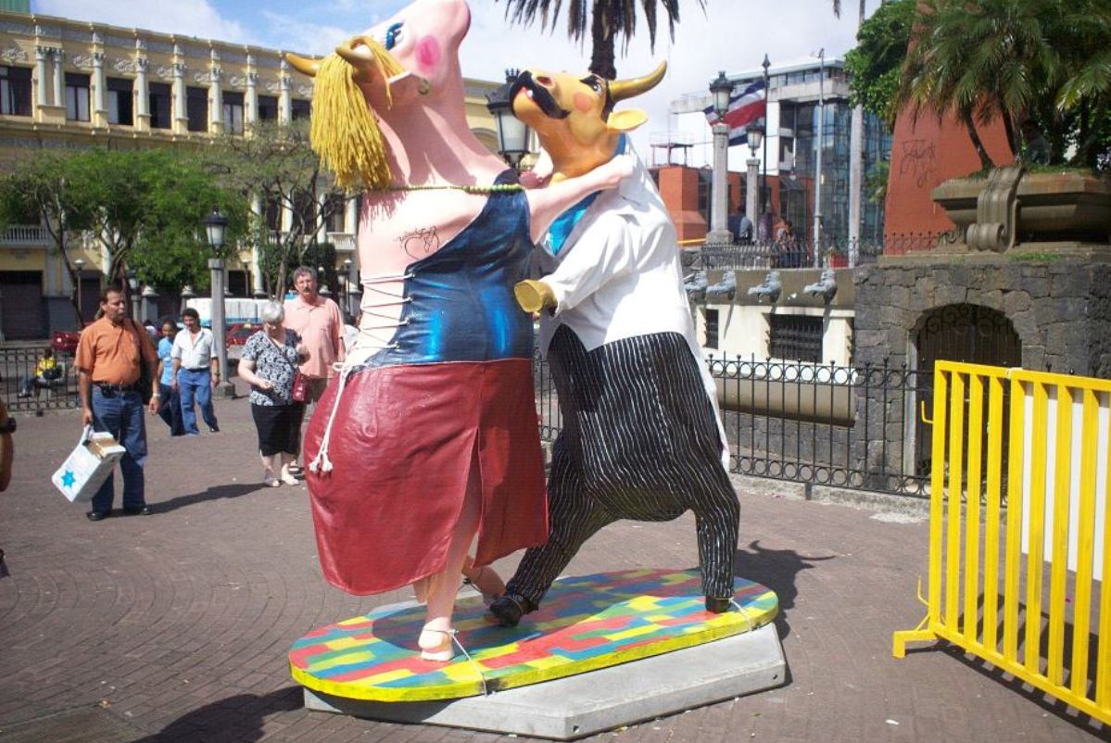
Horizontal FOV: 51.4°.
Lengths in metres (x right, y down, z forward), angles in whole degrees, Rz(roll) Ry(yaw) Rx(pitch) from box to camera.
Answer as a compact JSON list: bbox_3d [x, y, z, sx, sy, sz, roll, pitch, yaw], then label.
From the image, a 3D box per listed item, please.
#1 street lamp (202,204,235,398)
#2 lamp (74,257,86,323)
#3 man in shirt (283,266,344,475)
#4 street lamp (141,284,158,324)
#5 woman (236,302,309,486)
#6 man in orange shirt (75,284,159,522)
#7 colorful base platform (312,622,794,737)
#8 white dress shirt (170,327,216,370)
[{"bbox_3d":[-6.058,-1.227,20.800,0.500,3.450,0.500,0,5,0],"label":"street lamp"},{"bbox_3d":[-20.130,-2.890,49.000,0.420,3.900,0.420,0,5,0],"label":"lamp"},{"bbox_3d":[-2.147,-0.004,10.250,0.560,1.840,0.380,-1,5,-12],"label":"man in shirt"},{"bbox_3d":[-17.572,-2.507,50.000,0.700,2.600,0.700,0,5,0],"label":"street lamp"},{"bbox_3d":[-2.471,0.181,10.000,0.600,1.570,0.420,-2,5,-18],"label":"woman"},{"bbox_3d":[-3.181,0.226,8.400,0.580,1.700,0.380,-3,5,-30],"label":"man in orange shirt"},{"bbox_3d":[-0.024,1.158,4.985,2.250,0.180,1.600,-3,5,-33],"label":"colorful base platform"},{"bbox_3d":[-4.769,-0.311,15.200,0.570,0.560,0.310,-1,5,-11],"label":"white dress shirt"}]

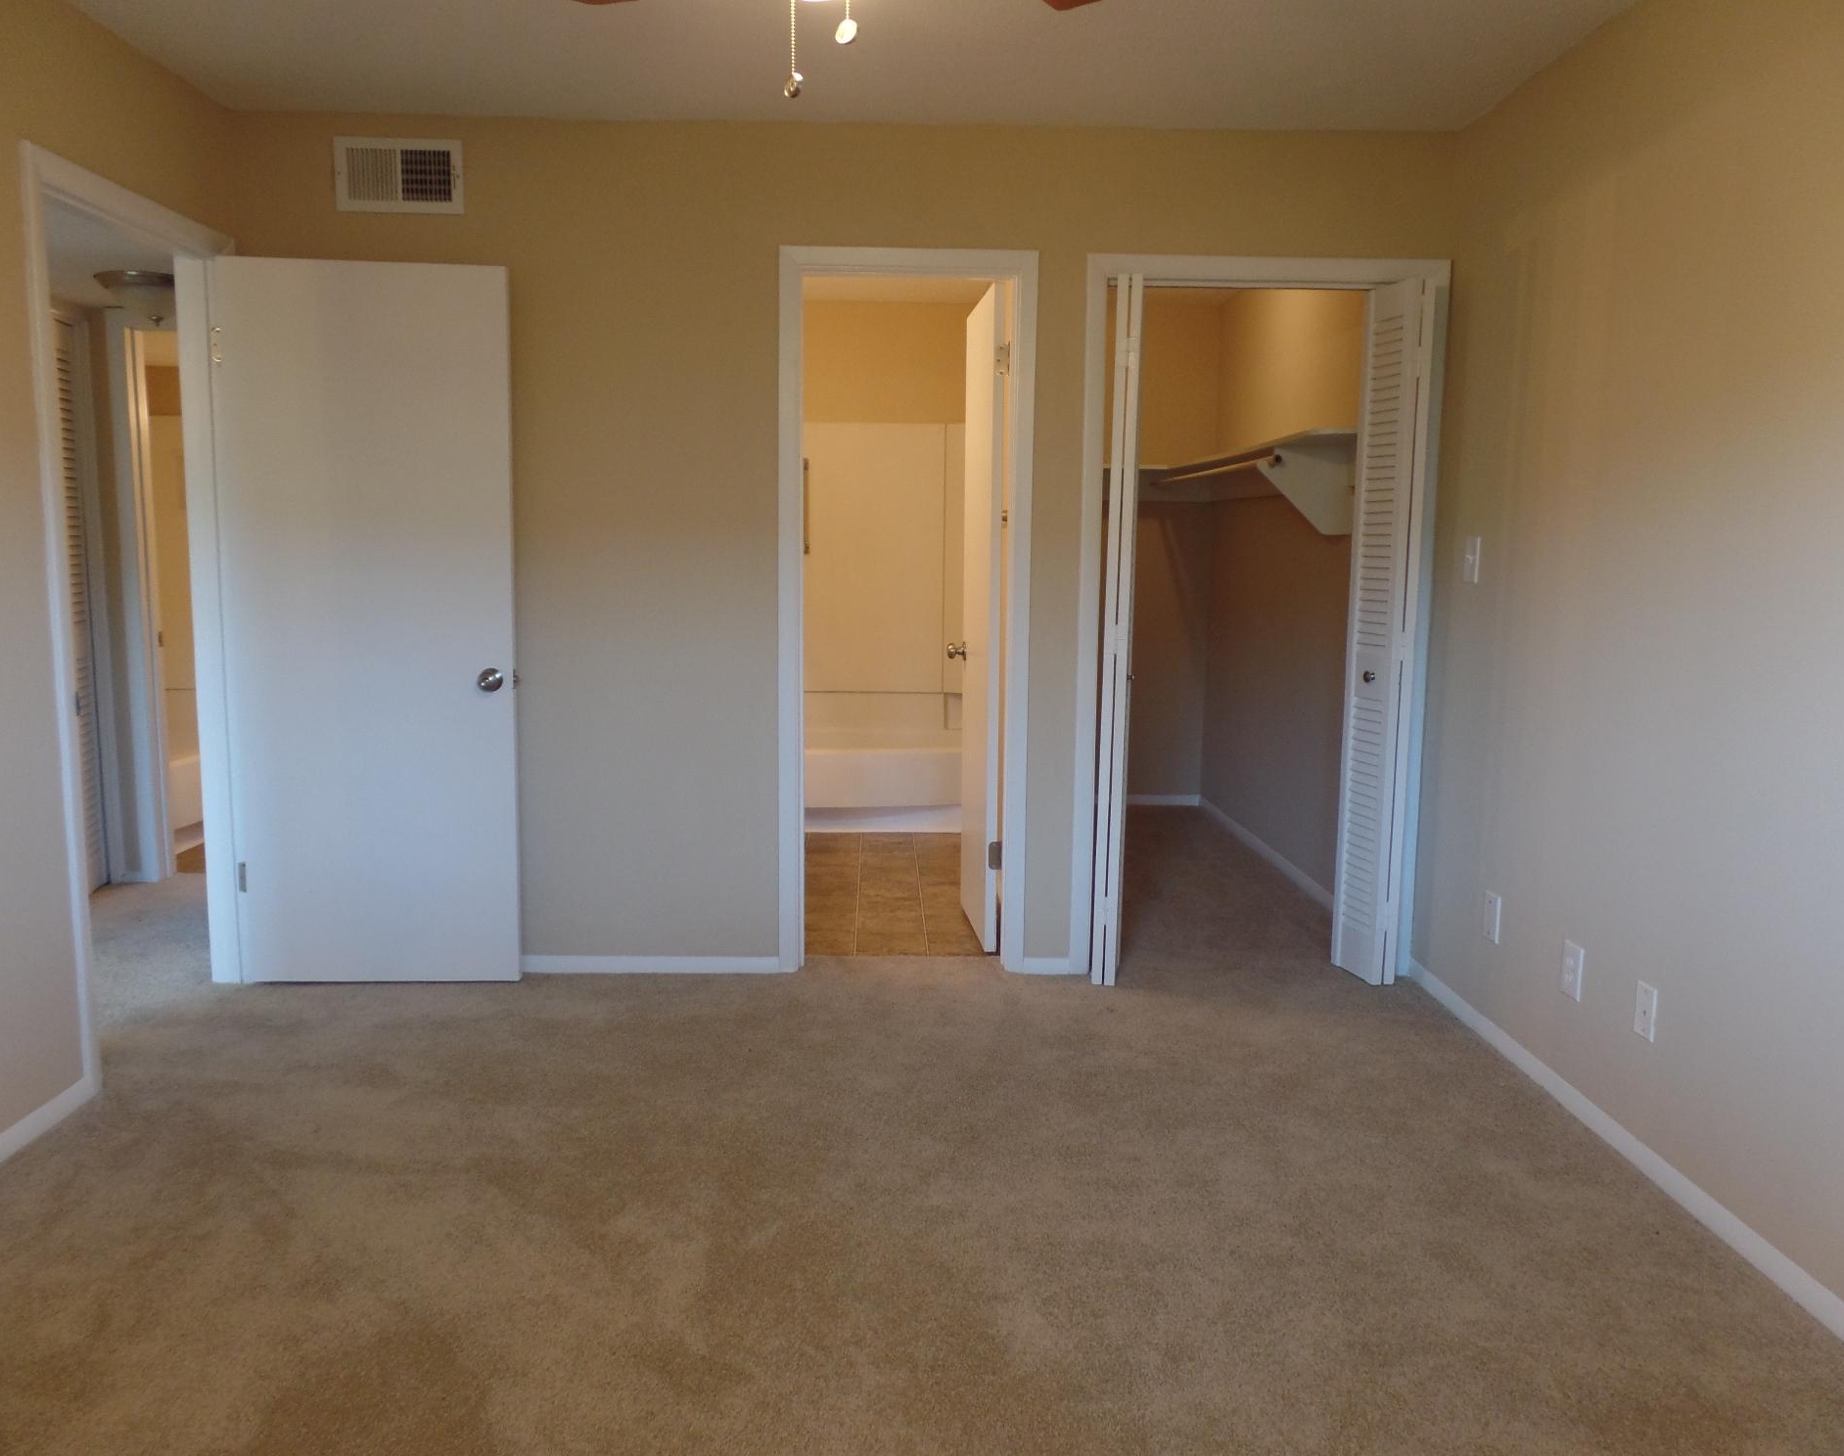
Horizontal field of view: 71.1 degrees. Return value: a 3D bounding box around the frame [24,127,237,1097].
[{"bbox_3d":[-1.949,-0.248,3.255,0.120,2.090,0.870,0,8,-1],"label":"frame"}]

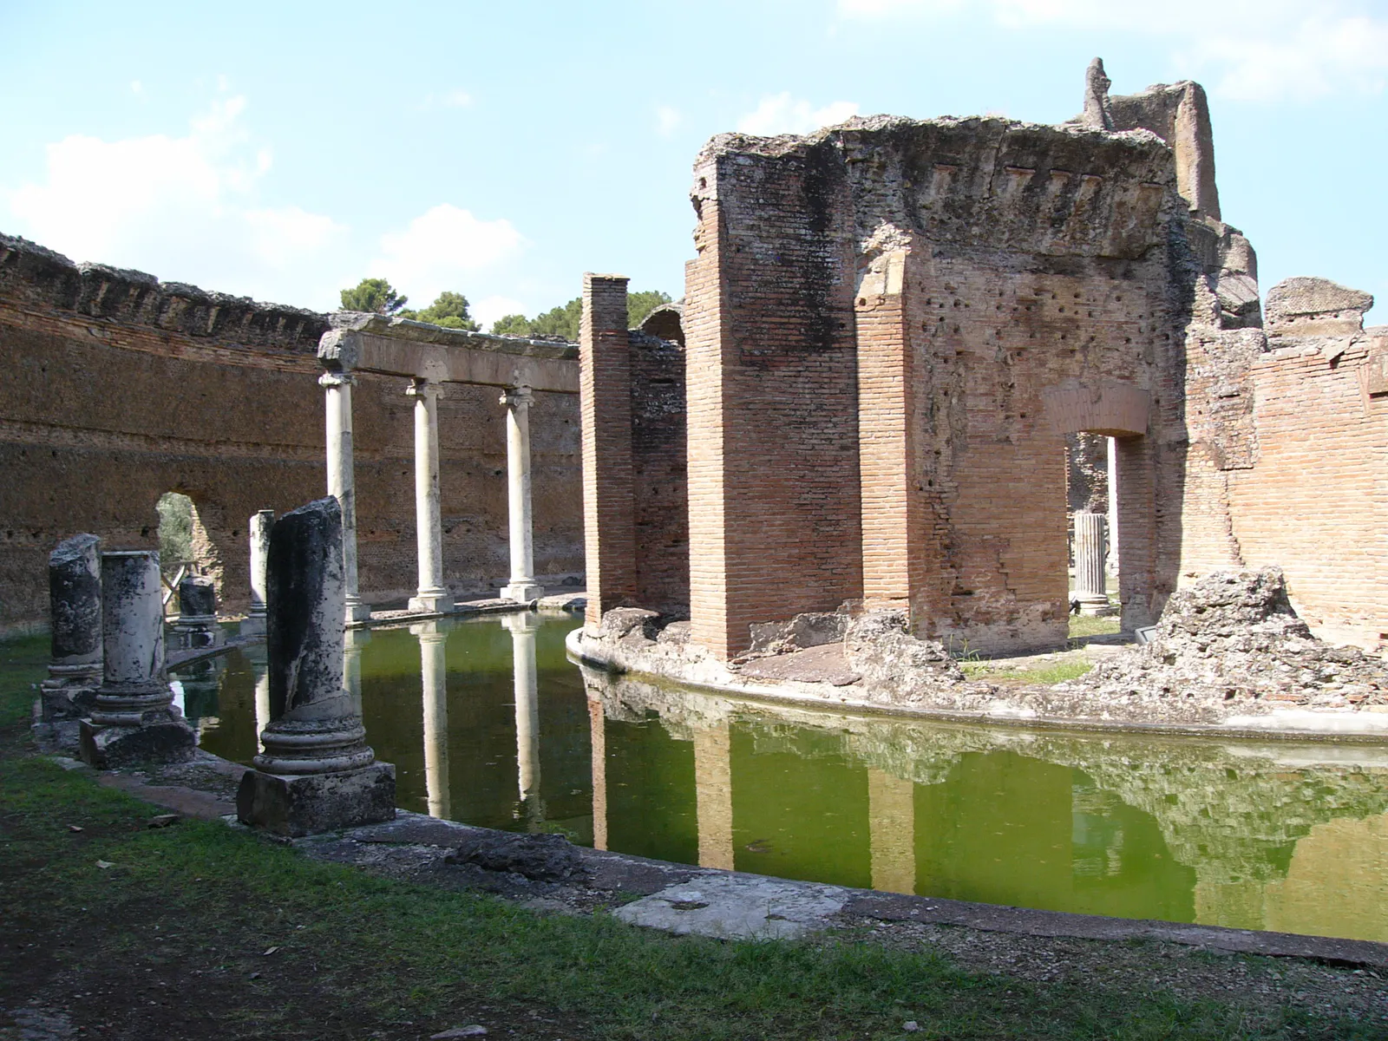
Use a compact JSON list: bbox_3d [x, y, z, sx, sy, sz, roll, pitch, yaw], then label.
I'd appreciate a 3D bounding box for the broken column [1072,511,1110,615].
[{"bbox_3d":[5.912,0.632,21.559,0.570,1.506,0.570,-2,0,14],"label":"broken column"}]

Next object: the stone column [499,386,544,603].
[{"bbox_3d":[-3.731,-0.556,30.963,0.640,4.612,0.640,-2,0,37],"label":"stone column"}]

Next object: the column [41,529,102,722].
[{"bbox_3d":[-5.421,0.960,12.726,0.640,1.642,0.640,-2,0,-26],"label":"column"}]

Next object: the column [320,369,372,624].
[{"bbox_3d":[-6.317,-0.453,26.030,0.640,4.552,0.640,-2,0,19],"label":"column"}]

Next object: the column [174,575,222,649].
[{"bbox_3d":[-7.176,1.325,20.842,0.640,1.037,0.640,-2,0,1],"label":"column"}]

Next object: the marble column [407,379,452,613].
[{"bbox_3d":[-5.242,-0.499,28.558,0.640,4.583,0.640,-2,0,28],"label":"marble column"}]

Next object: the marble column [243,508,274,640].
[{"bbox_3d":[-6.942,0.837,23.398,0.640,2.006,0.640,-2,0,10],"label":"marble column"}]

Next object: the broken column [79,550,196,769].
[{"bbox_3d":[-4.017,0.979,10.338,0.640,1.514,0.640,-2,0,-35],"label":"broken column"}]

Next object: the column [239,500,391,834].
[{"bbox_3d":[-2.164,0.774,8.099,0.640,1.806,0.640,-2,0,-44],"label":"column"}]

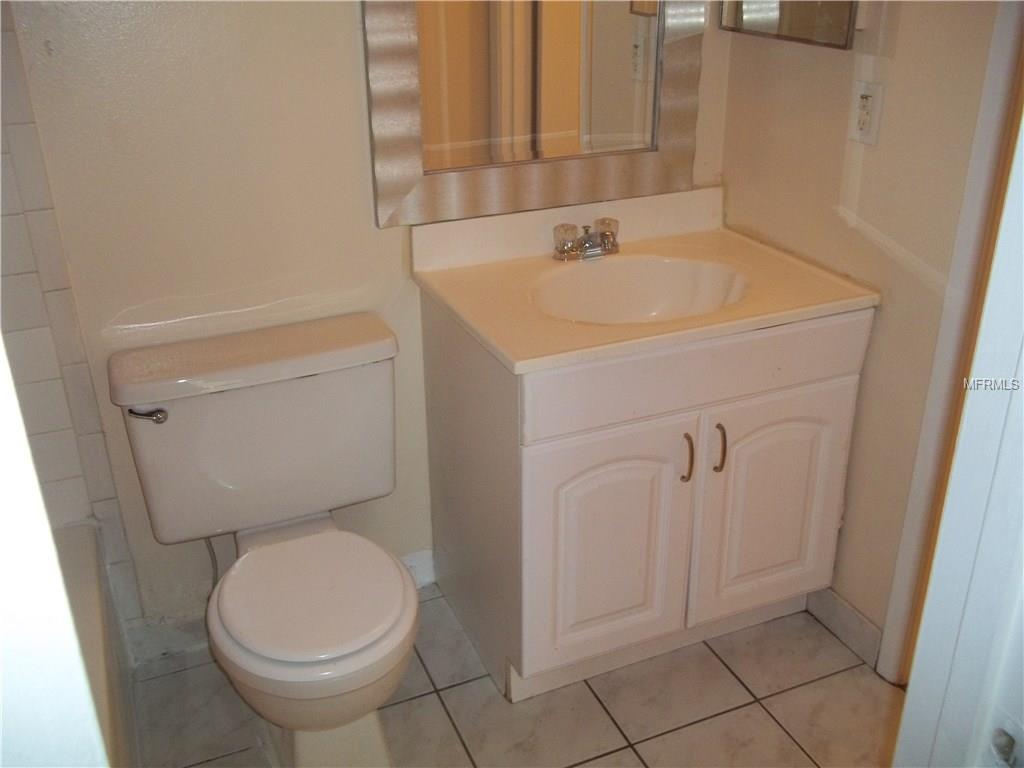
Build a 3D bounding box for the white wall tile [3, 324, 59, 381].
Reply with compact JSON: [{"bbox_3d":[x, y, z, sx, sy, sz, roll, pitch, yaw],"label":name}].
[{"bbox_3d":[-0.934,-0.051,1.819,0.107,0.108,0.010,-11,26,-21],"label":"white wall tile"}]

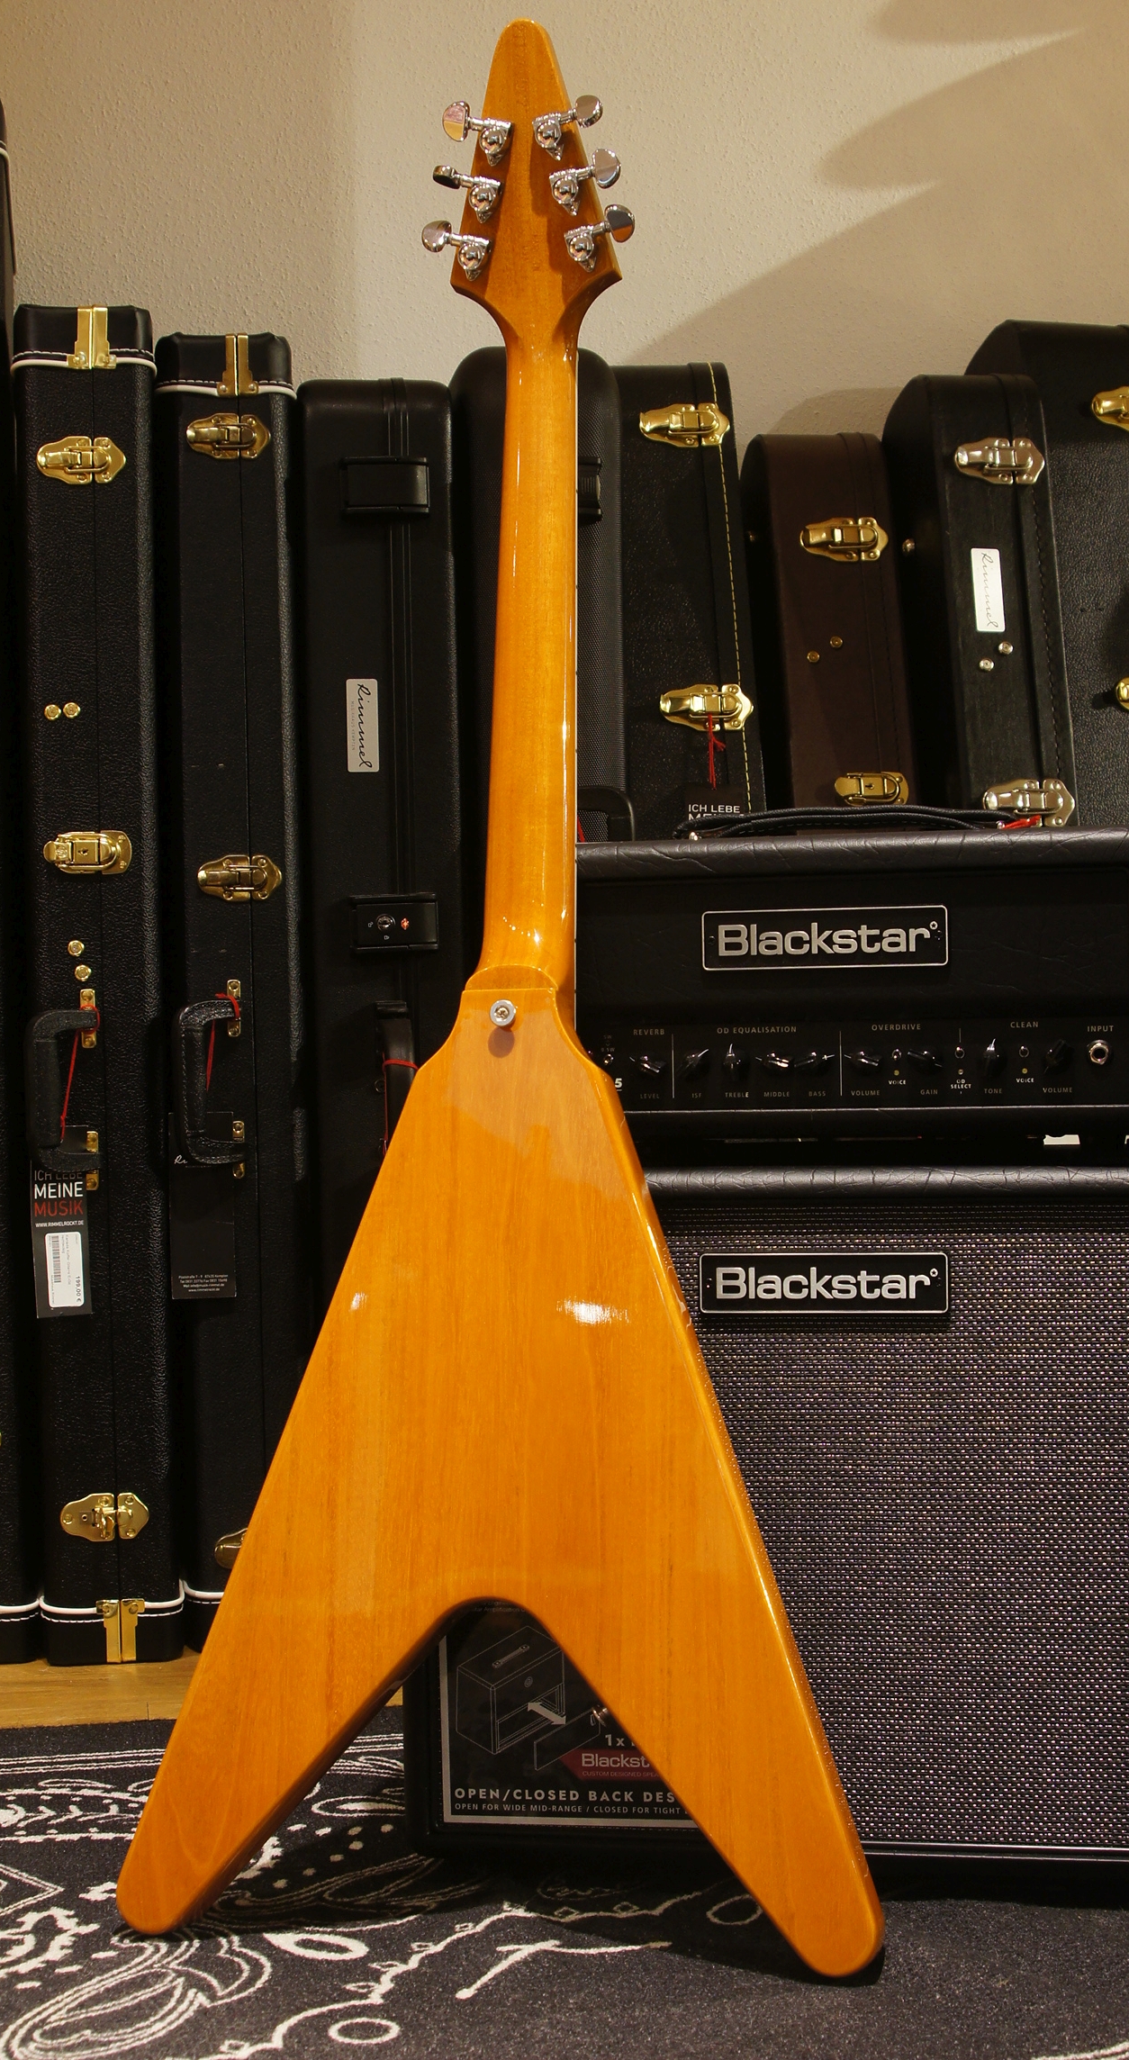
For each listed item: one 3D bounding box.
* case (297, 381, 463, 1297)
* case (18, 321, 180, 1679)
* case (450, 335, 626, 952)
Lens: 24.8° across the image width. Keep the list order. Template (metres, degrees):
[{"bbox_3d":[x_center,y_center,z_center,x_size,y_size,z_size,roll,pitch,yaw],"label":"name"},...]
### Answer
[{"bbox_3d":[-0.145,-0.014,2.236,0.120,1.012,0.350,-2,1,-3],"label":"case"},{"bbox_3d":[-0.378,-0.038,2.227,0.112,1.077,0.360,-1,1,-3],"label":"case"},{"bbox_3d":[-0.018,-0.030,2.252,0.132,1.039,0.360,-1,1,-3],"label":"case"}]

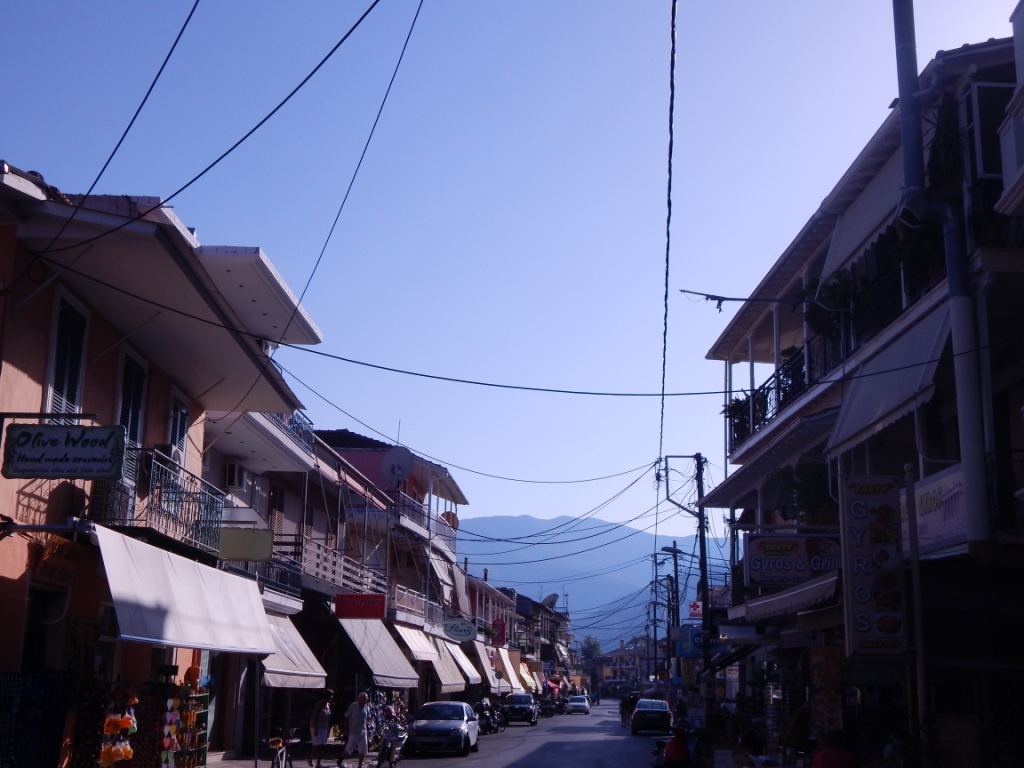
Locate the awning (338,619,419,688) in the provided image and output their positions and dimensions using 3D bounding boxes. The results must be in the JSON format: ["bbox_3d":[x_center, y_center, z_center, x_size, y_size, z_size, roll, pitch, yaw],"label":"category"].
[{"bbox_3d":[-3.745,7.319,35.218,1.241,2.104,7.420,-1,-14,4],"label":"awning"}]

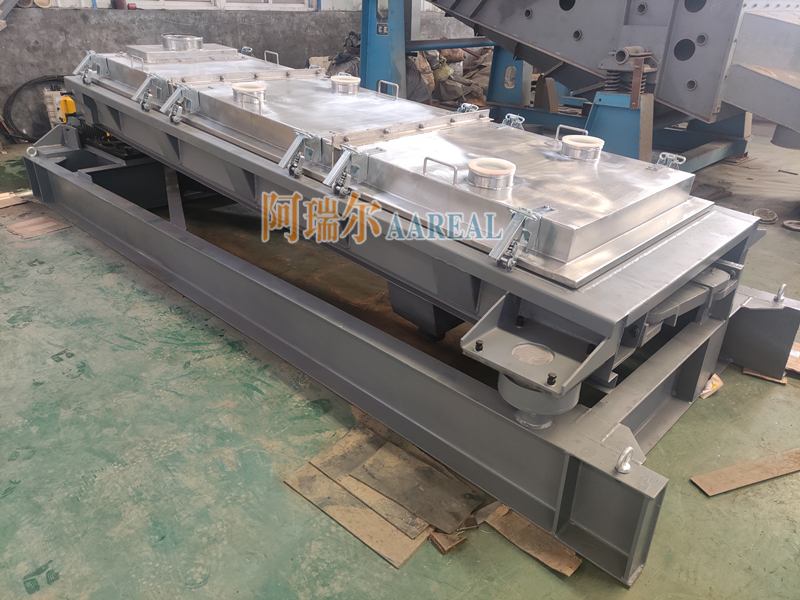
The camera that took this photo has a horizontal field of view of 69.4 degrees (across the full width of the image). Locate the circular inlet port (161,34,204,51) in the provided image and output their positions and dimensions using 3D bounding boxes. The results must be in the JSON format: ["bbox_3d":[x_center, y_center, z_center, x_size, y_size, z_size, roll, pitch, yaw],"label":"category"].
[{"bbox_3d":[-1.393,-1.655,3.710,0.243,0.072,0.243,3,30,-2],"label":"circular inlet port"}]

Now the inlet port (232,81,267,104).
[{"bbox_3d":[-0.715,-0.988,2.752,0.155,0.064,0.155,3,30,-2],"label":"inlet port"}]

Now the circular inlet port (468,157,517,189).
[{"bbox_3d":[0.303,-0.418,1.912,0.156,0.060,0.156,3,30,-2],"label":"circular inlet port"}]

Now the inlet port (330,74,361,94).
[{"bbox_3d":[-0.287,-1.147,3.089,0.157,0.064,0.157,3,30,-2],"label":"inlet port"}]

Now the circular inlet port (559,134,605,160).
[{"bbox_3d":[0.725,-0.606,2.296,0.160,0.059,0.160,3,30,-2],"label":"circular inlet port"}]

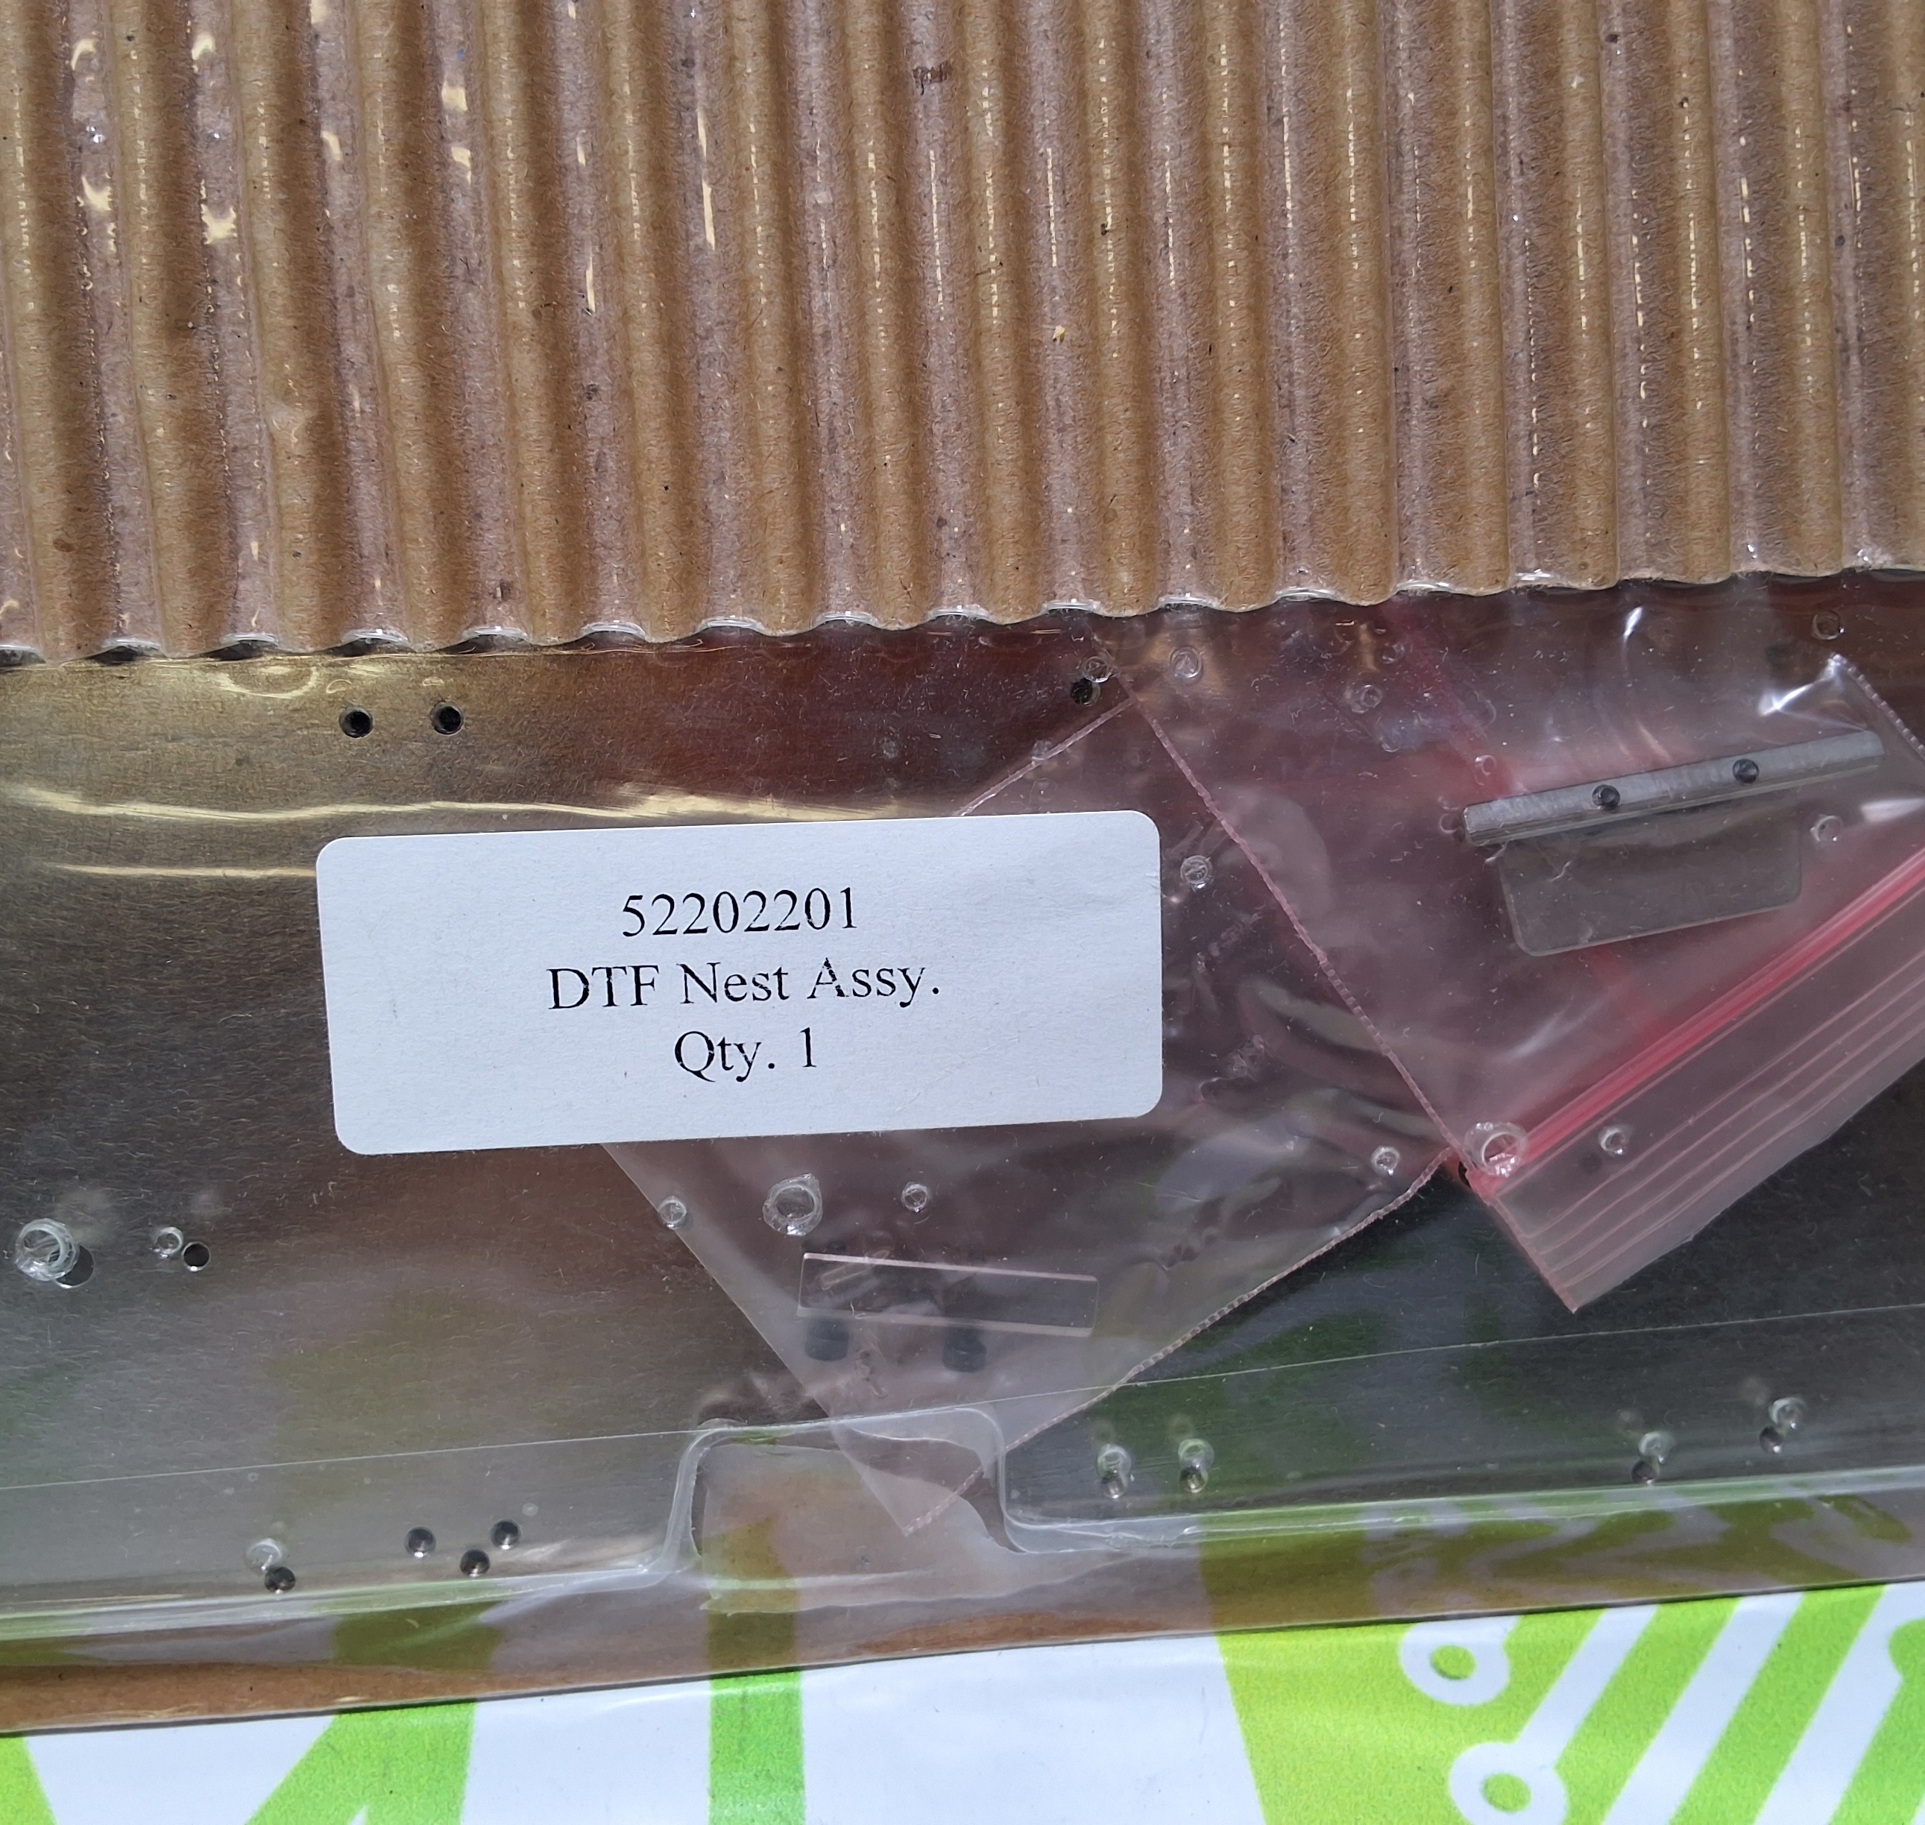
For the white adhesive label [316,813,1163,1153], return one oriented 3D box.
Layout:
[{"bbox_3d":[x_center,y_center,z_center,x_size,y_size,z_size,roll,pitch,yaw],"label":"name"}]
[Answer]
[{"bbox_3d":[-0.017,0.006,0.158,0.067,0.001,0.025,-2,98,-5],"label":"white adhesive label"}]

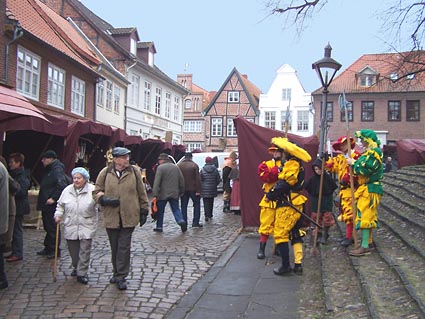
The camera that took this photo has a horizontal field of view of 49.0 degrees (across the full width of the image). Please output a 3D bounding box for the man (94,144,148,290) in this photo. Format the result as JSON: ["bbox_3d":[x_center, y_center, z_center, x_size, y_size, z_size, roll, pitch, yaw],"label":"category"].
[{"bbox_3d":[-1.151,0.725,5.870,0.650,1.750,0.450,0,0,-3],"label":"man"}]

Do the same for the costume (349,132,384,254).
[{"bbox_3d":[2.244,0.495,6.800,0.470,1.840,0.560,0,0,19],"label":"costume"}]

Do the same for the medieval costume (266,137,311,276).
[{"bbox_3d":[1.052,0.650,6.500,0.650,1.880,0.620,0,0,18],"label":"medieval costume"}]

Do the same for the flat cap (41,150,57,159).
[{"bbox_3d":[-2.713,-0.083,7.720,0.260,0.135,0.200,0,0,-20],"label":"flat cap"}]

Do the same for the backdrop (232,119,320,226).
[{"bbox_3d":[1.448,0.290,10.400,1.880,2.500,0.150,0,0,0],"label":"backdrop"}]

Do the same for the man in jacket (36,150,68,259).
[{"bbox_3d":[-2.654,0.725,7.740,0.520,1.750,0.550,0,0,-18],"label":"man in jacket"}]

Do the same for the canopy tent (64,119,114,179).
[{"bbox_3d":[-3.900,0.300,12.400,1.750,2.500,2.000,0,0,6],"label":"canopy tent"}]

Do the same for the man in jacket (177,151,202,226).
[{"bbox_3d":[-0.545,0.720,11.050,0.620,1.760,0.450,0,0,5],"label":"man in jacket"}]

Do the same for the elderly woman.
[{"bbox_3d":[-1.785,0.850,6.170,0.550,1.500,0.420,0,0,0],"label":"elderly woman"}]

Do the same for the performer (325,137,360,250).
[{"bbox_3d":[2.117,0.521,7.600,0.620,1.790,0.500,0,0,37],"label":"performer"}]

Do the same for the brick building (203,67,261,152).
[{"bbox_3d":[2.340,-3.930,52.000,6.000,11.100,8.000,0,0,7],"label":"brick building"}]

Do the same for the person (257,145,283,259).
[{"bbox_3d":[0.979,0.690,7.550,0.520,1.800,0.450,0,0,-14],"label":"person"}]

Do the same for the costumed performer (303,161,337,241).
[{"bbox_3d":[1.851,0.720,8.000,0.550,1.480,0.350,0,0,18],"label":"costumed performer"}]

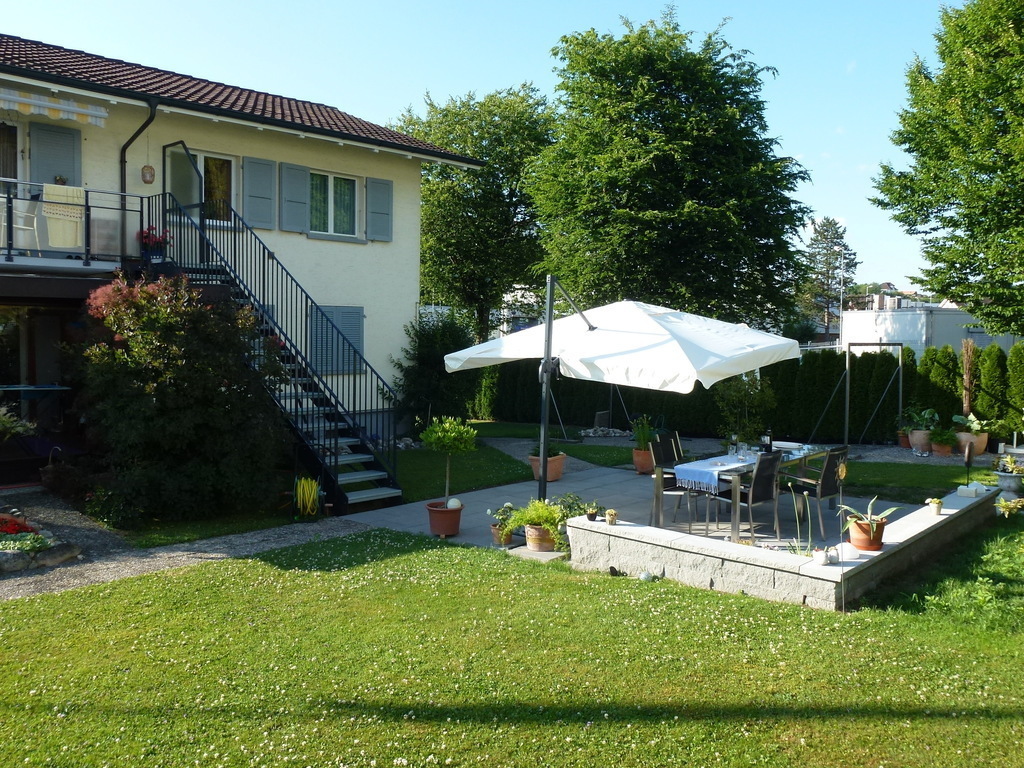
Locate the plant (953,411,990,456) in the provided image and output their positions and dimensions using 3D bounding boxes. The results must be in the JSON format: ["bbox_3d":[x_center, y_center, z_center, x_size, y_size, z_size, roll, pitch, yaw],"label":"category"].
[{"bbox_3d":[8.367,0.915,15.089,0.680,0.721,0.680,2,4,29],"label":"plant"}]

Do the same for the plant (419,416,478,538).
[{"bbox_3d":[-0.673,0.970,8.791,0.620,1.234,0.620,0,3,-5],"label":"plant"}]

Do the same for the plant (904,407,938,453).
[{"bbox_3d":[7.609,0.853,15.400,0.620,0.798,0.620,2,4,26],"label":"plant"}]

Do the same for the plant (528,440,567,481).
[{"bbox_3d":[0.510,1.070,11.768,0.400,0.580,0.400,5,5,42],"label":"plant"}]

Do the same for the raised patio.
[{"bbox_3d":[1.818,1.354,9.428,5.500,0.480,5.200,5,5,42],"label":"raised patio"}]

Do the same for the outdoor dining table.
[{"bbox_3d":[2.758,1.201,9.511,0.977,0.730,2.484,3,4,42],"label":"outdoor dining table"}]

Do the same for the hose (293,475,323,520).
[{"bbox_3d":[-2.348,1.301,9.502,0.340,0.471,0.420,0,3,-14],"label":"hose"}]

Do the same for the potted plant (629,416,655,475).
[{"bbox_3d":[1.989,0.898,12.410,0.380,0.880,0.380,1,4,0],"label":"potted plant"}]

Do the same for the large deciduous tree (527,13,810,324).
[{"bbox_3d":[4.395,-4.745,22.780,7.800,11.030,7.800,5,5,42],"label":"large deciduous tree"}]

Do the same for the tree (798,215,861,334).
[{"bbox_3d":[21.122,-6.070,54.824,4.300,9.920,4.300,5,5,42],"label":"tree"}]

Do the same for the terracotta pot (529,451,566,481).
[{"bbox_3d":[0.526,1.230,12.143,0.400,0.340,0.400,3,4,42],"label":"terracotta pot"}]

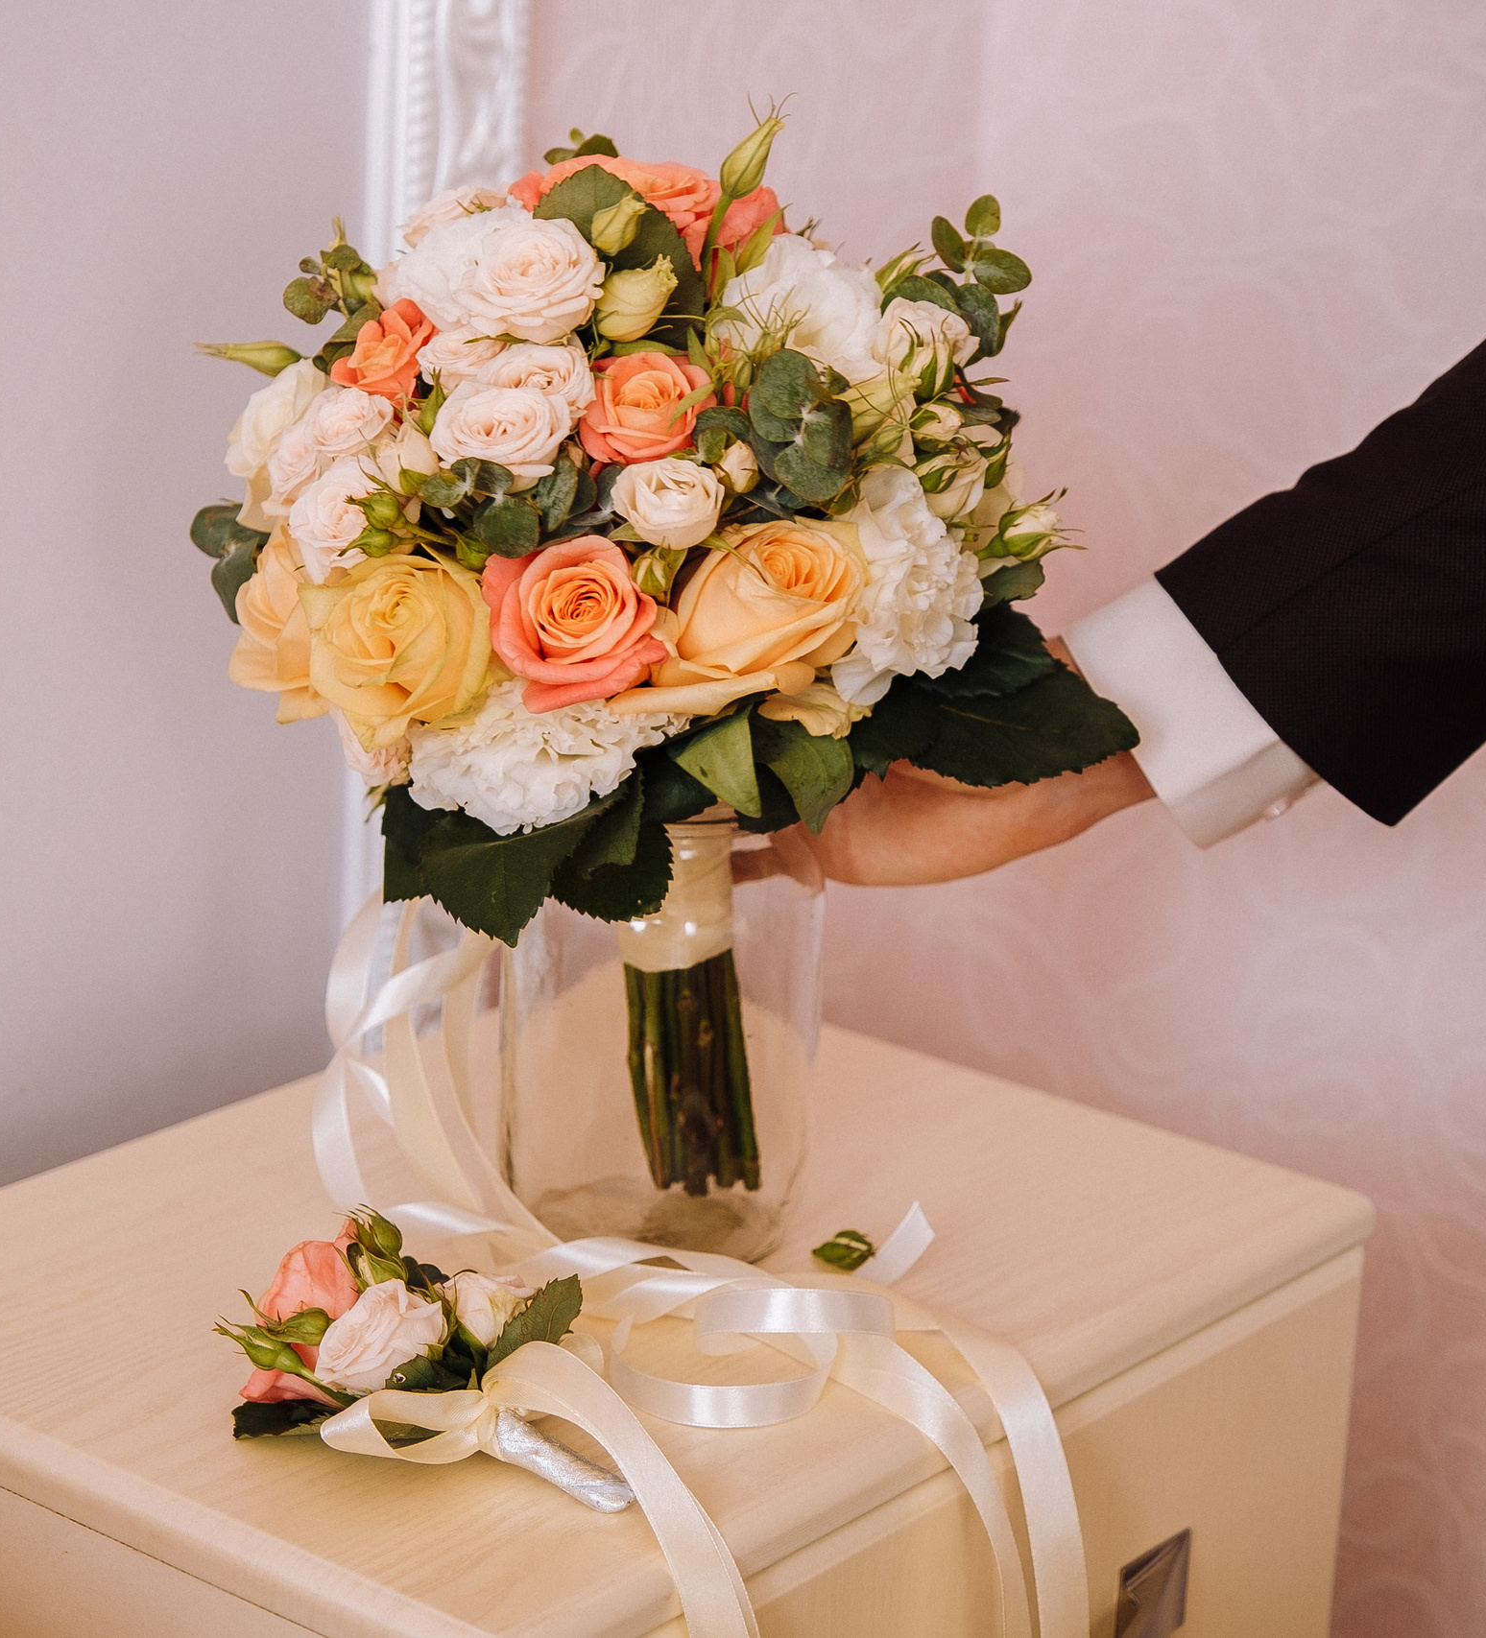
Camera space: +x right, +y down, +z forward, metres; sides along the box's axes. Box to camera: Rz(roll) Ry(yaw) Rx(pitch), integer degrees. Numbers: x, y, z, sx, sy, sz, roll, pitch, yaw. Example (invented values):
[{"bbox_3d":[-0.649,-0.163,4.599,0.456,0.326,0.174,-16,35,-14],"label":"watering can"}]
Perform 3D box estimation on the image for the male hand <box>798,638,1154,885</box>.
[{"bbox_3d":[0.074,-0.017,1.490,0.165,0.090,0.085,-13,12,18],"label":"male hand"}]

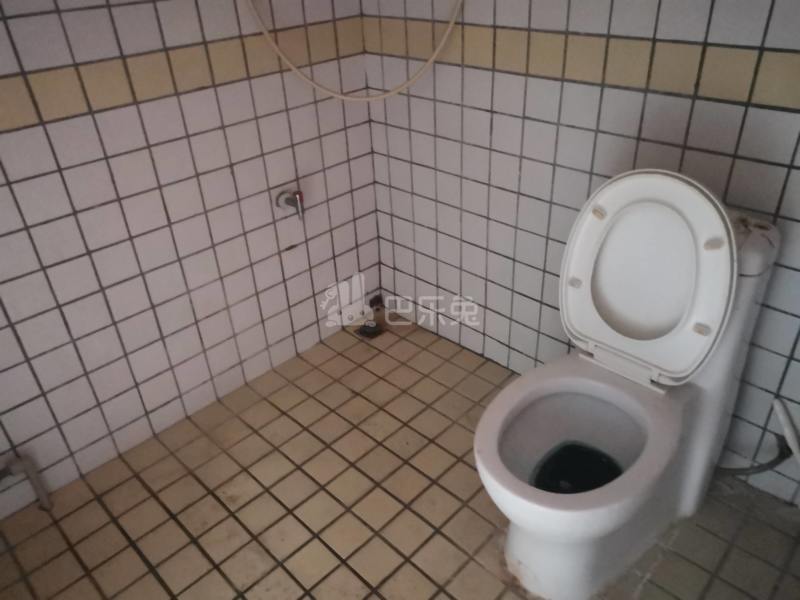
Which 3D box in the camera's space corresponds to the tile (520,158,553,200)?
[{"bbox_3d":[0.363,-0.318,1.645,0.100,0.100,0.010,26,42,38],"label":"tile"}]

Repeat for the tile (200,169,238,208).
[{"bbox_3d":[-0.491,-0.301,1.678,0.098,0.098,0.010,-29,40,-35],"label":"tile"}]

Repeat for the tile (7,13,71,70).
[{"bbox_3d":[-0.764,-0.548,1.326,0.099,0.099,0.008,-30,40,-36],"label":"tile"}]

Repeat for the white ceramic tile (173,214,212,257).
[{"bbox_3d":[-0.577,-0.180,1.735,0.099,0.099,0.008,-30,40,-36],"label":"white ceramic tile"}]

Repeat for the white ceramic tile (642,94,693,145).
[{"bbox_3d":[0.585,-0.398,1.372,0.008,0.099,0.099,-30,40,-36],"label":"white ceramic tile"}]

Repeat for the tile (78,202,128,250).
[{"bbox_3d":[-0.721,-0.180,1.519,0.010,0.100,0.100,26,42,38],"label":"tile"}]

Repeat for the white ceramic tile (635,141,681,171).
[{"bbox_3d":[0.566,-0.293,1.361,0.010,0.098,0.098,-29,40,-35],"label":"white ceramic tile"}]

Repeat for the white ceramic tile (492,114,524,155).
[{"bbox_3d":[0.294,-0.449,1.688,0.008,0.099,0.099,-30,40,-36],"label":"white ceramic tile"}]

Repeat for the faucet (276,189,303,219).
[{"bbox_3d":[-0.316,-0.289,1.859,0.072,0.088,0.060,26,42,38],"label":"faucet"}]

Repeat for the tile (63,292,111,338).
[{"bbox_3d":[-0.773,0.037,1.546,0.098,0.098,0.010,-29,40,-35],"label":"tile"}]

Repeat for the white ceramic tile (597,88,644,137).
[{"bbox_3d":[0.490,-0.414,1.371,0.010,0.098,0.098,-29,40,-35],"label":"white ceramic tile"}]

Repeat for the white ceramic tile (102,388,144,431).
[{"bbox_3d":[-0.756,0.298,1.705,0.098,0.098,0.010,-29,40,-35],"label":"white ceramic tile"}]

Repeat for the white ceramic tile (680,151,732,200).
[{"bbox_3d":[0.654,-0.267,1.335,0.100,0.100,0.010,26,42,38],"label":"white ceramic tile"}]

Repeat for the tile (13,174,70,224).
[{"bbox_3d":[-0.820,-0.234,1.433,0.099,0.099,0.008,-30,40,-36],"label":"tile"}]

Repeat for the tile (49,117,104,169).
[{"bbox_3d":[-0.721,-0.351,1.392,0.098,0.098,0.010,-29,40,-35],"label":"tile"}]

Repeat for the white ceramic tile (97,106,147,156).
[{"bbox_3d":[-0.658,-0.400,1.472,0.010,0.100,0.100,26,42,38],"label":"white ceramic tile"}]

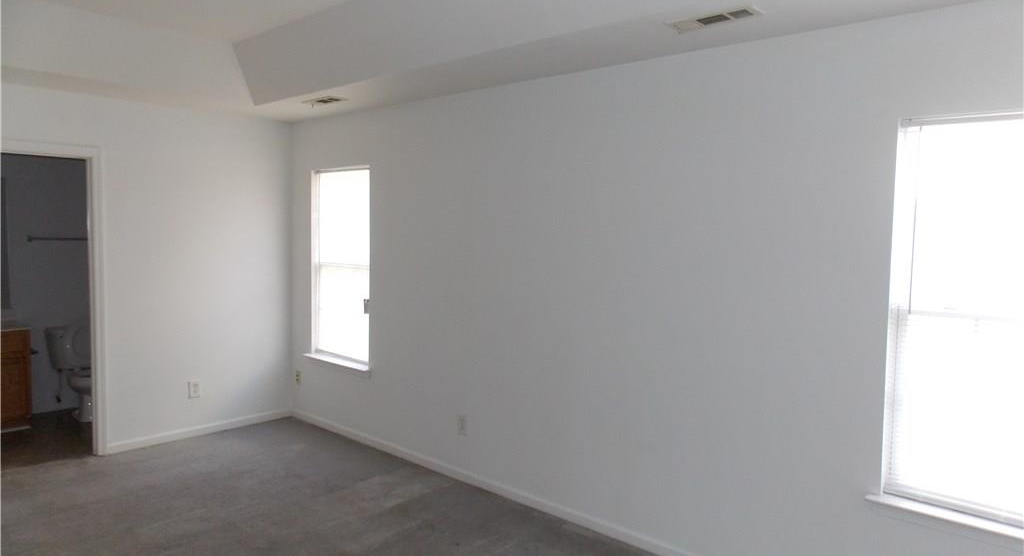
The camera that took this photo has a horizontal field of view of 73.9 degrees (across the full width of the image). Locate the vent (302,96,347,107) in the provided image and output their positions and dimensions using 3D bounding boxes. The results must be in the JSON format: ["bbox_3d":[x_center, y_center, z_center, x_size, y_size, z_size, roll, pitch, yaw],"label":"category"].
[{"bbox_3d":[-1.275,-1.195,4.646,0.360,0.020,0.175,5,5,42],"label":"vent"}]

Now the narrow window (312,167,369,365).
[{"bbox_3d":[-1.273,-0.090,5.170,0.766,1.461,0.090,5,5,42],"label":"narrow window"}]

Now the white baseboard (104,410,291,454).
[{"bbox_3d":[-2.323,1.161,5.200,0.020,0.080,1.388,5,5,42],"label":"white baseboard"}]

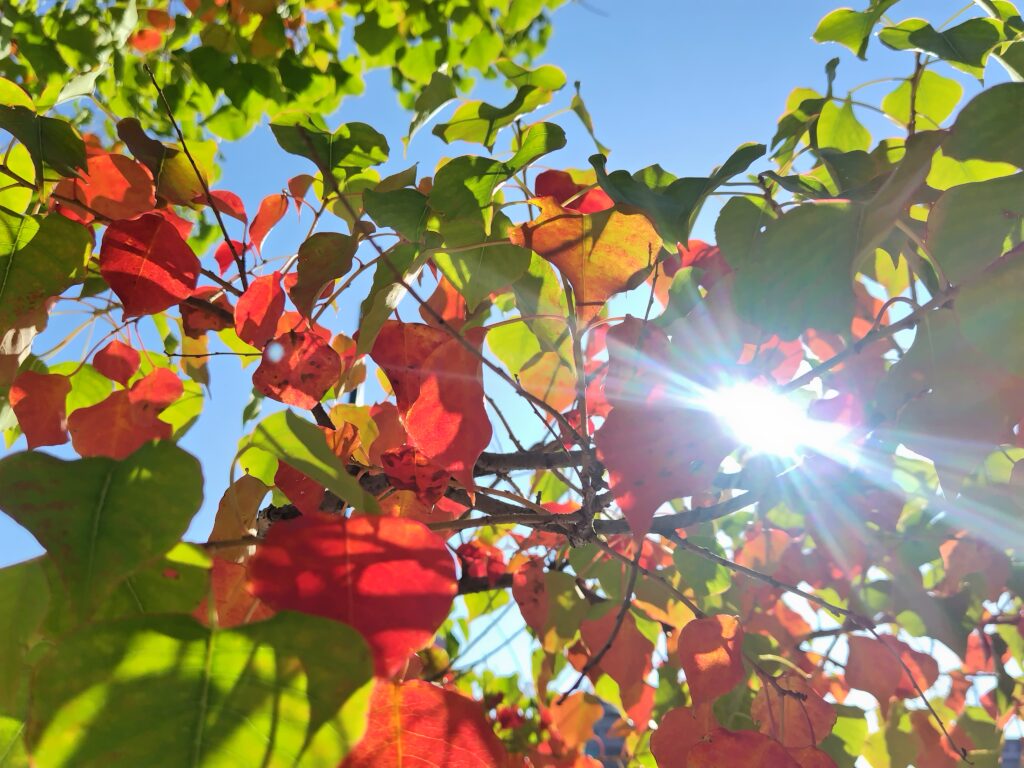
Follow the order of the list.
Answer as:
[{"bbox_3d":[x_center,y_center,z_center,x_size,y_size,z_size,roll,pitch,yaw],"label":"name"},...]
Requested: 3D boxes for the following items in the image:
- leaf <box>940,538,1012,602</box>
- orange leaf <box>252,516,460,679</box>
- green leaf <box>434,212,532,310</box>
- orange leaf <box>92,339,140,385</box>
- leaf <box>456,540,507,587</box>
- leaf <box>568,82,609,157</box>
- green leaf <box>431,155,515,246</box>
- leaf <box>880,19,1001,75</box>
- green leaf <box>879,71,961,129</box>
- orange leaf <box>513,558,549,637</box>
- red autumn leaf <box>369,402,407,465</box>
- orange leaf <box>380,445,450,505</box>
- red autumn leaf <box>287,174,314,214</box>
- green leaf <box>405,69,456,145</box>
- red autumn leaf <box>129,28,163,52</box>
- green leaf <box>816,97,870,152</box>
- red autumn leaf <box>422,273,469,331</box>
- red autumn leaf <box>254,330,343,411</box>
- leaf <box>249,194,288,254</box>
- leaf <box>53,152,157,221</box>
[{"bbox_3d":[0.368,0.148,0.541,0.057,0.051,0.022,0,-23,34],"label":"leaf"},{"bbox_3d":[-0.059,0.078,0.251,0.076,0.058,0.018,-3,-31,-14],"label":"orange leaf"},{"bbox_3d":[-0.020,-0.083,0.451,0.065,0.069,0.018,3,-10,-3],"label":"green leaf"},{"bbox_3d":[-0.295,-0.017,0.508,0.035,0.034,0.015,5,-11,-30],"label":"orange leaf"},{"bbox_3d":[-0.027,0.158,0.591,0.047,0.041,0.025,0,-23,-3],"label":"leaf"},{"bbox_3d":[0.058,-0.197,0.505,0.015,0.054,0.030,-27,1,16],"label":"leaf"},{"bbox_3d":[-0.026,-0.119,0.445,0.055,0.058,0.022,0,-5,-3],"label":"green leaf"},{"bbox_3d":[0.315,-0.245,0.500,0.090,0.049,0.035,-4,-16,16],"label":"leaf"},{"bbox_3d":[0.287,-0.198,0.476,0.056,0.043,0.020,0,0,31],"label":"green leaf"},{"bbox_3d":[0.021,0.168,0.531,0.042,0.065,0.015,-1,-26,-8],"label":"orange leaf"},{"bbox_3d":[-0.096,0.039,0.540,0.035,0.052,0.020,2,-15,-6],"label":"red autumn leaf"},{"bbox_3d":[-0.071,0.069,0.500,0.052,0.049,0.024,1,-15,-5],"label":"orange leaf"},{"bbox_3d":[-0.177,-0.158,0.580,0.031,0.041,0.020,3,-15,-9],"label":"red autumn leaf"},{"bbox_3d":[-0.059,-0.199,0.491,0.027,0.057,0.025,27,1,-16],"label":"green leaf"},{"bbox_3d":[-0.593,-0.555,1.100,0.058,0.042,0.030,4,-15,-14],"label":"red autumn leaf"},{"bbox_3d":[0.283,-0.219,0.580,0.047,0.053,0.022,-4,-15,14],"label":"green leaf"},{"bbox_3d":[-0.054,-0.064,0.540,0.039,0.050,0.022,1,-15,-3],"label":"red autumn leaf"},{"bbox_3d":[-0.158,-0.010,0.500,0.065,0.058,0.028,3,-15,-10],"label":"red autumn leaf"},{"bbox_3d":[-0.181,-0.119,0.507,0.025,0.047,0.022,28,-13,-23],"label":"leaf"},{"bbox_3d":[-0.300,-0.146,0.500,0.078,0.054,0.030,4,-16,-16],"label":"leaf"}]

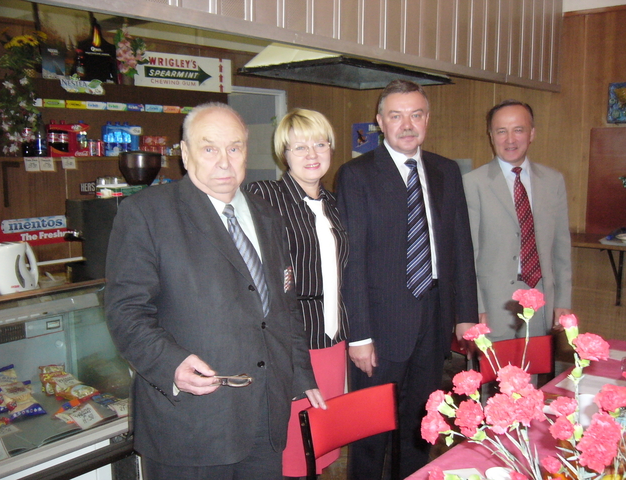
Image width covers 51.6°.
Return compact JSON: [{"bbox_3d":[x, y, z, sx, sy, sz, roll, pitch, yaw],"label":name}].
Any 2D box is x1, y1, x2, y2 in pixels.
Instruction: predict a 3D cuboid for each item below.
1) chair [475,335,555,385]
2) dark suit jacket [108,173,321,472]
[{"bbox_3d":[0.925,0.840,2.538,0.400,0.810,0.480,-3,8,-21],"label":"chair"},{"bbox_3d":[-0.271,0.210,1.712,0.570,0.750,0.400,-7,10,-40],"label":"dark suit jacket"}]

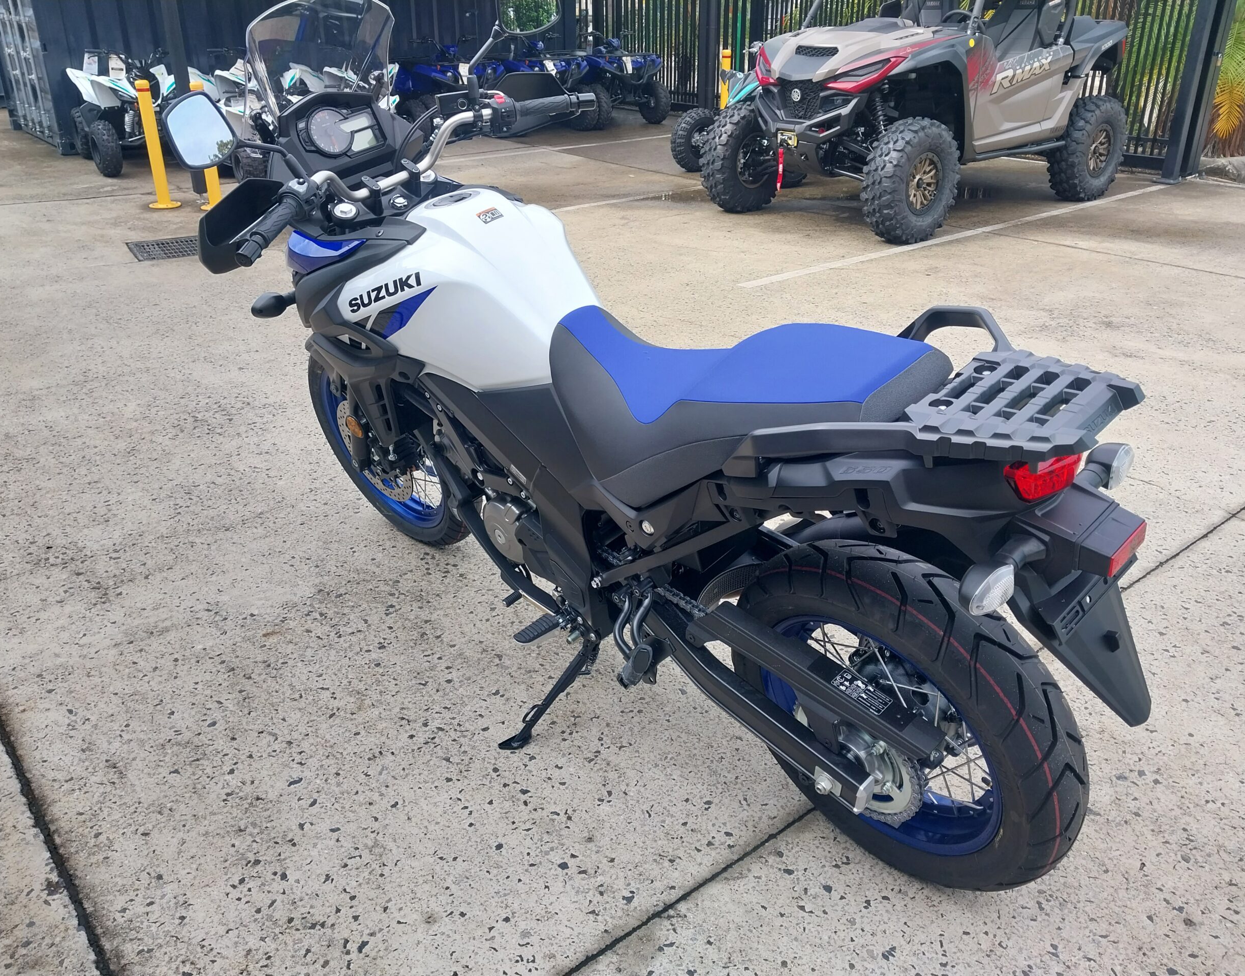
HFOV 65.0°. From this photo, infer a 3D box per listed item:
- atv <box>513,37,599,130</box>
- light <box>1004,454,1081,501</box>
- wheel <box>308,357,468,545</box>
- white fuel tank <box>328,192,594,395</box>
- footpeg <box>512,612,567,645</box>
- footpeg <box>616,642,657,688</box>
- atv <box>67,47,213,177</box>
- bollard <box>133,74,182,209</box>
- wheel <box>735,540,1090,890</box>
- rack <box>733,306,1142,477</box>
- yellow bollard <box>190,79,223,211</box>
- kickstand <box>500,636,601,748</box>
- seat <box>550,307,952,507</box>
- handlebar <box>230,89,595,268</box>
[{"bbox_3d":[-1.231,-5.240,12.593,1.140,1.170,2.000,-18,32,-32],"label":"atv"},{"bbox_3d":[0.512,-0.023,1.171,0.128,0.072,0.072,-32,39,-31],"label":"light"},{"bbox_3d":[-0.611,-0.128,2.650,0.658,0.658,0.110,21,46,38],"label":"wheel"},{"bbox_3d":[-0.254,-0.411,1.906,0.410,0.315,0.610,-32,39,-31],"label":"white fuel tank"},{"bbox_3d":[-0.154,0.277,1.900,0.108,0.036,0.046,-32,39,-31],"label":"footpeg"},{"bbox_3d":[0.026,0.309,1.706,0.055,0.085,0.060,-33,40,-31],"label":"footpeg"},{"bbox_3d":[-4.819,-3.805,9.717,1.160,1.120,1.830,-18,32,-32],"label":"atv"},{"bbox_3d":[-3.594,-2.628,7.486,0.250,0.910,0.250,0,26,0],"label":"bollard"},{"bbox_3d":[0.450,0.380,1.630,0.152,0.640,0.640,-33,40,-31],"label":"wheel"},{"bbox_3d":[0.411,-0.100,1.251,0.400,0.145,0.440,-33,40,-31],"label":"rack"},{"bbox_3d":[-3.169,-2.600,7.434,0.250,0.900,0.250,0,26,0],"label":"yellow bollard"},{"bbox_3d":[-0.137,0.422,1.994,0.090,0.345,0.080,14,28,-48],"label":"kickstand"},{"bbox_3d":[0.167,-0.136,1.556,0.310,0.270,0.720,-32,39,-31],"label":"seat"},{"bbox_3d":[-0.417,-0.641,1.910,0.220,0.125,0.850,23,46,39],"label":"handlebar"}]

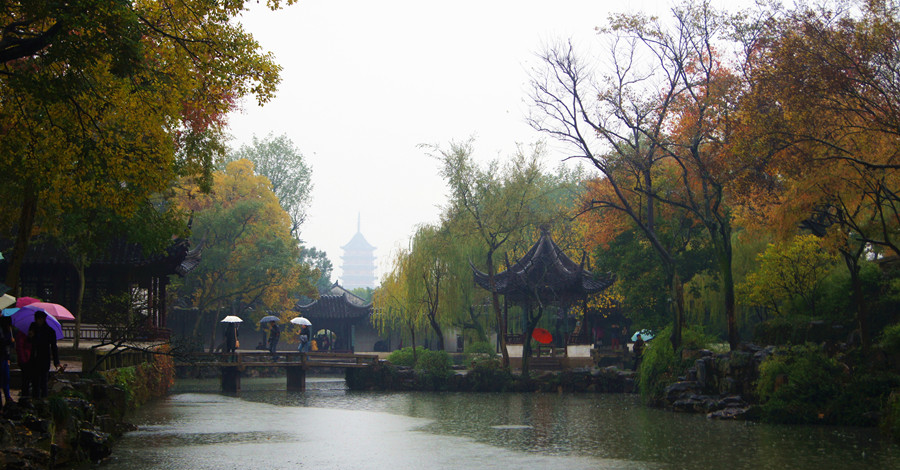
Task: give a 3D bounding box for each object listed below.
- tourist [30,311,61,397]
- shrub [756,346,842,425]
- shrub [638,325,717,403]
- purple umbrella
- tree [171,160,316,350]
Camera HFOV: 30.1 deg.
[{"bbox_3d":[-7.857,2.324,32.420,0.580,1.720,0.380,0,-3,-6],"label":"tourist"},{"bbox_3d":[10.160,4.333,48.500,2.550,2.320,2.300,0,-3,0],"label":"shrub"},{"bbox_3d":[7.932,4.496,58.339,2.727,2.747,2.200,0,-3,0],"label":"shrub"},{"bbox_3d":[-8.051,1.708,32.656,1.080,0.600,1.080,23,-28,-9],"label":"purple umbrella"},{"bbox_3d":[-12.095,1.289,98.000,8.550,11.300,8.500,0,-3,0],"label":"tree"}]

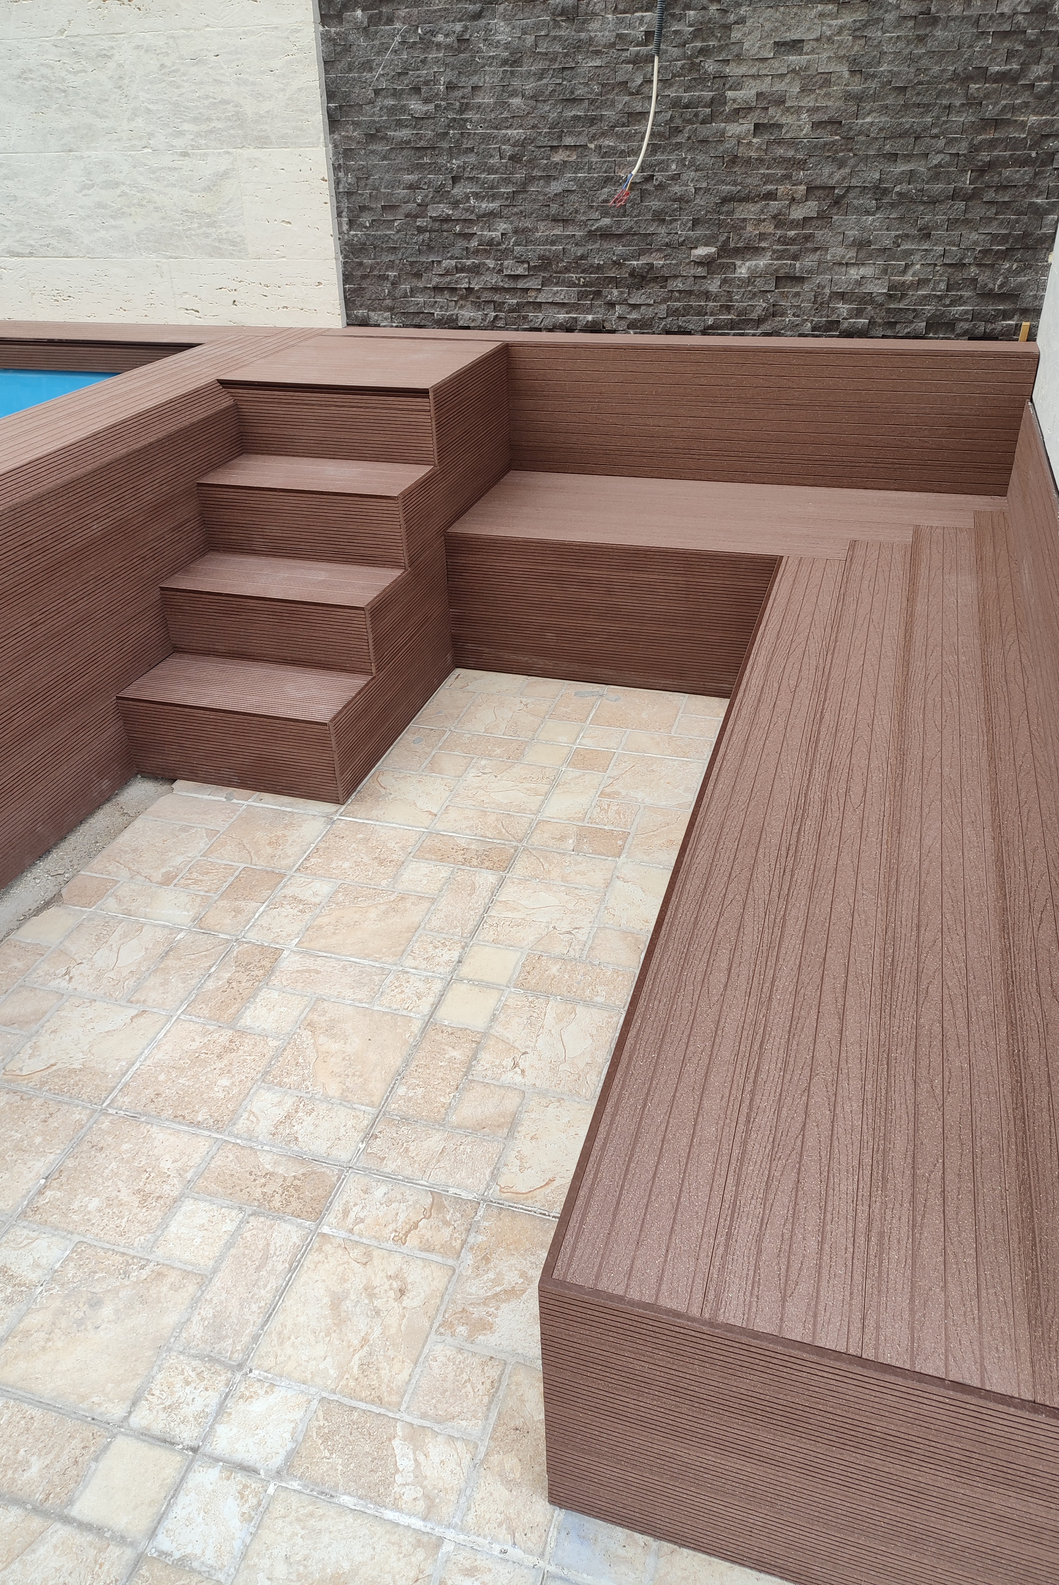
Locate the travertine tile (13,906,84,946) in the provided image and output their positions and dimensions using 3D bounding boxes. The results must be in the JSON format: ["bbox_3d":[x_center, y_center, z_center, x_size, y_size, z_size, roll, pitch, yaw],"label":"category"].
[{"bbox_3d":[-0.987,0.278,2.266,0.102,0.012,0.113,8,34,15],"label":"travertine tile"}]

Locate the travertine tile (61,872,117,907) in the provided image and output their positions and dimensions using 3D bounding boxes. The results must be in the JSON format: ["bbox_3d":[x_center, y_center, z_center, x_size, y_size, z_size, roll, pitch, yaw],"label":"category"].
[{"bbox_3d":[-0.948,0.217,2.359,0.092,0.012,0.100,8,34,15],"label":"travertine tile"}]

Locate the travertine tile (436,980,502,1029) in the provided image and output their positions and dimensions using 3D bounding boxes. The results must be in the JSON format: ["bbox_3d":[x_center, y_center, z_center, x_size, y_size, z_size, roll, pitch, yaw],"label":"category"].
[{"bbox_3d":[-0.112,0.396,2.031,0.103,0.012,0.105,8,34,15],"label":"travertine tile"}]

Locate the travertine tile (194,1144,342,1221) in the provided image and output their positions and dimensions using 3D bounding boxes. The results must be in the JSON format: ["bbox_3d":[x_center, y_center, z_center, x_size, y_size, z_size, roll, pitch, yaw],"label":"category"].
[{"bbox_3d":[-0.406,0.606,1.708,0.215,0.012,0.099,8,34,15],"label":"travertine tile"}]

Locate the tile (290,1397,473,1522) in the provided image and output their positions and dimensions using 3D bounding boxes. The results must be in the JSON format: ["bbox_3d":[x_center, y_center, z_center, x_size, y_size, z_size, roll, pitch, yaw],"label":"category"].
[{"bbox_3d":[-0.179,0.818,1.348,0.210,0.012,0.092,7,34,16],"label":"tile"}]

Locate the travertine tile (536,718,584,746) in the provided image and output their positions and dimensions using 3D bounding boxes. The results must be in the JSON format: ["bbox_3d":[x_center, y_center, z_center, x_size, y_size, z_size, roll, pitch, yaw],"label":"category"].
[{"bbox_3d":[0.081,-0.150,2.872,0.096,0.014,0.111,7,34,16],"label":"travertine tile"}]

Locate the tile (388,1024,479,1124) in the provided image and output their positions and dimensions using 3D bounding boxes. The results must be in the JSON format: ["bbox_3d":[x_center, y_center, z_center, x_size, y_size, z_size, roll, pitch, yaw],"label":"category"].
[{"bbox_3d":[-0.159,0.480,1.876,0.092,0.012,0.206,7,34,16],"label":"tile"}]

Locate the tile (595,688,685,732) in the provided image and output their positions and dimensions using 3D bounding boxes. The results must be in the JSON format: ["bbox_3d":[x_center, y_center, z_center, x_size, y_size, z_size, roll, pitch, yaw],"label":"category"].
[{"bbox_3d":[0.292,-0.217,2.963,0.218,0.012,0.216,8,34,15],"label":"tile"}]

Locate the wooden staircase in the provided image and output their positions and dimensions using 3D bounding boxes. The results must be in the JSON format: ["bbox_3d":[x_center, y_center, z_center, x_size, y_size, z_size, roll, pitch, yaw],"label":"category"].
[{"bbox_3d":[-0.529,-0.692,3.025,0.572,0.795,1.347,8,34,16],"label":"wooden staircase"}]

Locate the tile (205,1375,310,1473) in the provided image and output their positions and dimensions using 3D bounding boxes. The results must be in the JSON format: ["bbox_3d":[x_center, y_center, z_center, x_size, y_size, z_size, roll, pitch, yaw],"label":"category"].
[{"bbox_3d":[-0.343,0.802,1.393,0.097,0.014,0.100,7,34,16],"label":"tile"}]

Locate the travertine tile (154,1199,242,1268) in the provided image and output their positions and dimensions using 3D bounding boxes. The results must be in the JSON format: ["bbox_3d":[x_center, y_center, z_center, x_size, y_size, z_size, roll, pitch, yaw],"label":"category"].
[{"bbox_3d":[-0.491,0.660,1.640,0.103,0.013,0.099,8,34,16],"label":"travertine tile"}]

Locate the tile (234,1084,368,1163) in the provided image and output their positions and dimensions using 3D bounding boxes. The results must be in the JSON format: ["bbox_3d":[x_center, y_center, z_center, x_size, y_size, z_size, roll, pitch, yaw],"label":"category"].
[{"bbox_3d":[-0.374,0.549,1.810,0.217,0.012,0.104,8,34,15],"label":"tile"}]

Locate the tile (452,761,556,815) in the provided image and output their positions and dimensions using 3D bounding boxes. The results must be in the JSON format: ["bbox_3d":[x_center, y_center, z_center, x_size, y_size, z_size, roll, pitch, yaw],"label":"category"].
[{"bbox_3d":[-0.057,-0.011,2.675,0.218,0.013,0.211,8,34,16],"label":"tile"}]

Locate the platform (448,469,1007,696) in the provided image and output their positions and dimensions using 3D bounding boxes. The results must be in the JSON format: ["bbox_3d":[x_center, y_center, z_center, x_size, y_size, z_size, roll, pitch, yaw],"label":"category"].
[{"bbox_3d":[0.561,-0.593,3.151,1.465,0.418,0.595,8,34,16],"label":"platform"}]

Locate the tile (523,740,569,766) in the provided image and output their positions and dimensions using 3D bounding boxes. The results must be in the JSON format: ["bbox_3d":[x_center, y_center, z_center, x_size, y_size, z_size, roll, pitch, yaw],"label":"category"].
[{"bbox_3d":[0.044,-0.090,2.779,0.095,0.014,0.107,7,34,16],"label":"tile"}]

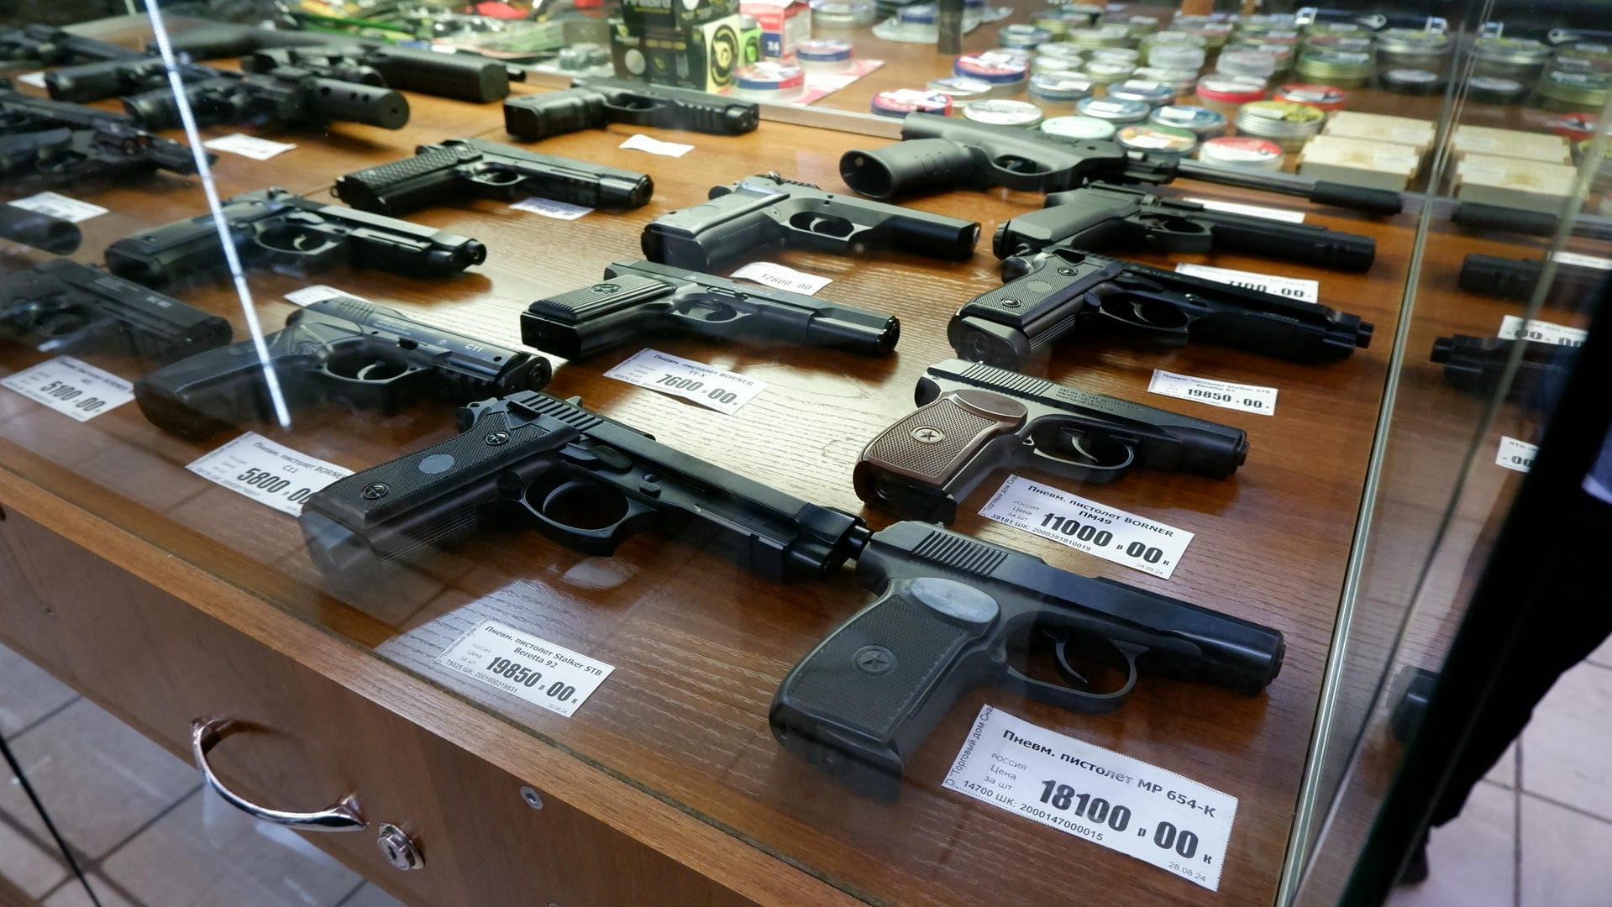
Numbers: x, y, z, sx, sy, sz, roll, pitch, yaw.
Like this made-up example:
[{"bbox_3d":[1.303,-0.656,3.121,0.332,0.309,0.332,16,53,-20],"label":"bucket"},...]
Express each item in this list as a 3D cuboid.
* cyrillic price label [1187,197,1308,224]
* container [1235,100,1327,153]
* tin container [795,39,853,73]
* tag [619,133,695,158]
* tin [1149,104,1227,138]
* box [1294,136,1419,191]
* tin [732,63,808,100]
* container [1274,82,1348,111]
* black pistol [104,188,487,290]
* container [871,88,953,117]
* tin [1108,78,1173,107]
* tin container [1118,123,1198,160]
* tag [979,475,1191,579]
[{"bbox_3d":[0.330,-0.181,0.742,0.087,0.002,0.038,13,38,17],"label":"cyrillic price label"},{"bbox_3d":[0.416,-0.287,0.864,0.066,0.026,0.066,14,37,21],"label":"container"},{"bbox_3d":[0.021,-0.427,1.060,0.063,0.020,0.063,-1,35,1],"label":"tin container"},{"bbox_3d":[-0.130,-0.267,0.858,0.063,0.008,0.028,17,39,24],"label":"tag"},{"bbox_3d":[0.323,-0.277,0.837,0.062,0.020,0.062,-1,35,1],"label":"tin"},{"bbox_3d":[0.427,-0.224,0.760,0.078,0.014,0.075,13,38,18],"label":"box"},{"bbox_3d":[-0.038,-0.393,1.038,0.076,0.020,0.076,-1,34,1],"label":"tin"},{"bbox_3d":[0.452,-0.314,0.885,0.061,0.020,0.061,17,39,24],"label":"container"},{"bbox_3d":[-0.336,-0.140,0.658,0.225,0.037,0.137,15,38,20],"label":"black pistol"},{"bbox_3d":[0.096,-0.310,0.891,0.074,0.020,0.074,-1,35,1],"label":"container"},{"bbox_3d":[0.308,-0.328,0.907,0.059,0.013,0.059,0,36,0],"label":"tin"},{"bbox_3d":[0.283,-0.248,0.795,0.061,0.014,0.061,0,36,0],"label":"tin container"},{"bbox_3d":[0.124,0.031,0.431,0.085,0.003,0.036,19,39,27],"label":"tag"}]

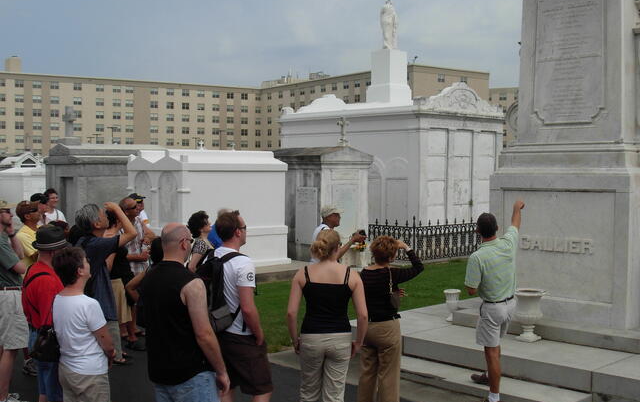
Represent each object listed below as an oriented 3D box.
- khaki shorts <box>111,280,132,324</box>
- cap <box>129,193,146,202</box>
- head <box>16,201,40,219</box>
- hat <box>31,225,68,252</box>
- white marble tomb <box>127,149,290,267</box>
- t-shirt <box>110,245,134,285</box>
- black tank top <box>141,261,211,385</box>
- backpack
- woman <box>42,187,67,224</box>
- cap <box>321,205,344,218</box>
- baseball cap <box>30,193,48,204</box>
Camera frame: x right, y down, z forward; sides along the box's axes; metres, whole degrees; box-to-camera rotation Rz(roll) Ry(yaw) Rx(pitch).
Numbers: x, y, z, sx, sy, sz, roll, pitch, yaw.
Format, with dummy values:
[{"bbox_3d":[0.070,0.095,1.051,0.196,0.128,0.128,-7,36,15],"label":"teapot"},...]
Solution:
[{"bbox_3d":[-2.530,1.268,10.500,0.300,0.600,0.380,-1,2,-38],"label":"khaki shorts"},{"bbox_3d":[-2.416,-0.026,11.000,0.250,0.135,0.175,-8,2,17],"label":"cap"},{"bbox_3d":[-3.013,0.101,8.600,0.220,0.225,0.170,-12,4,-5],"label":"head"},{"bbox_3d":[-1.891,0.264,5.850,0.280,0.140,0.250,-17,12,-38],"label":"hat"},{"bbox_3d":[-2.251,0.139,16.864,2.720,2.330,1.970,-2,3,-45],"label":"white marble tomb"},{"bbox_3d":[-2.452,0.733,10.250,0.300,0.560,0.420,0,2,15],"label":"t-shirt"},{"bbox_3d":[-0.877,0.754,5.120,0.500,0.760,0.330,2,2,38],"label":"black tank top"},{"bbox_3d":[-0.682,0.634,5.700,0.310,0.550,0.340,-1,3,-40],"label":"backpack"},{"bbox_3d":[-3.443,0.735,10.777,0.340,1.780,0.480,2,2,41],"label":"woman"},{"bbox_3d":[0.143,0.126,9.550,0.265,0.130,0.180,-4,2,3],"label":"cap"},{"bbox_3d":[-3.335,-0.026,9.900,0.240,0.130,0.175,0,2,6],"label":"baseball cap"}]

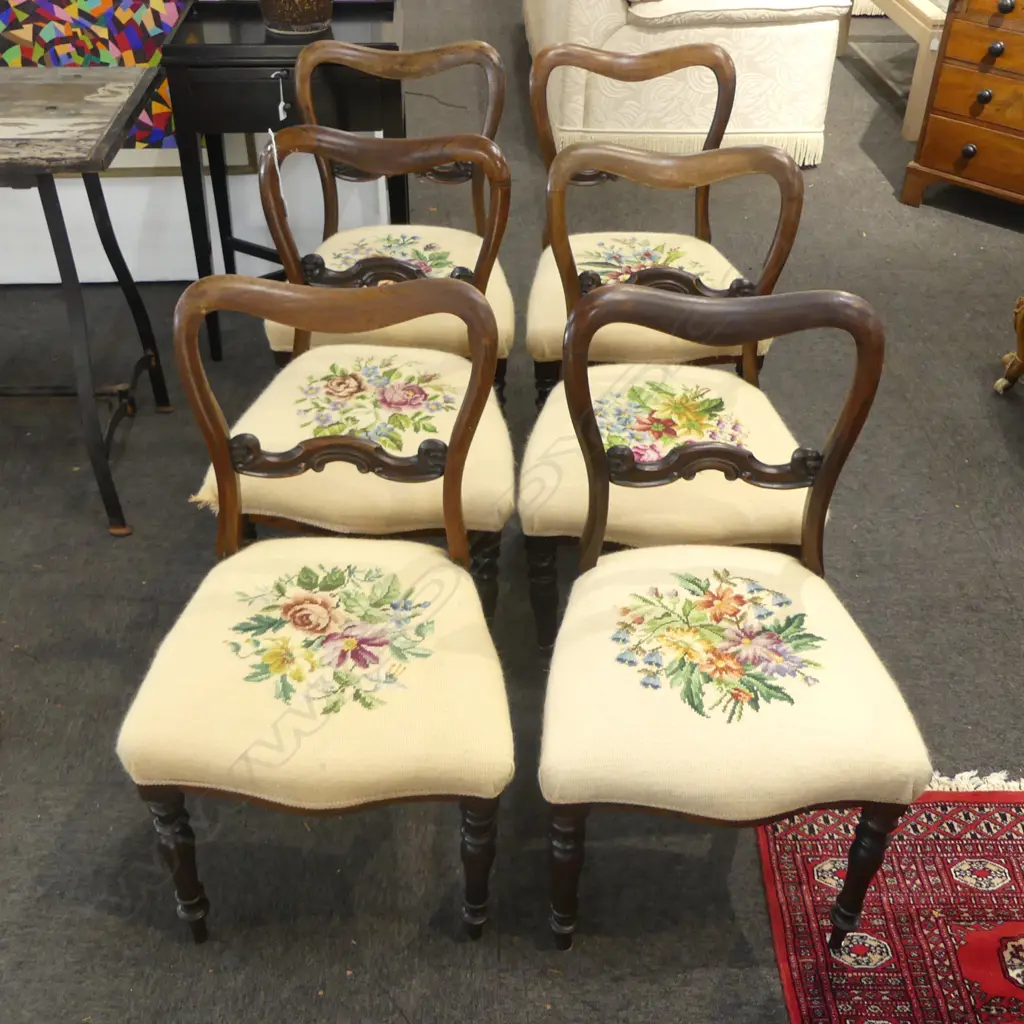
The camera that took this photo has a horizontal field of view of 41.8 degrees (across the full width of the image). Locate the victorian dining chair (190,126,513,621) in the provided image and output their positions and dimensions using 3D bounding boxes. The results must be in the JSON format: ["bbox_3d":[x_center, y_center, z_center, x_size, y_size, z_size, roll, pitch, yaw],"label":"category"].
[{"bbox_3d":[-0.228,-0.172,2.299,0.485,0.840,0.505,3,35,2],"label":"victorian dining chair"}]

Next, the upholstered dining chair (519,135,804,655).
[{"bbox_3d":[0.258,-0.142,2.270,0.485,0.840,0.505,2,35,1],"label":"upholstered dining chair"}]

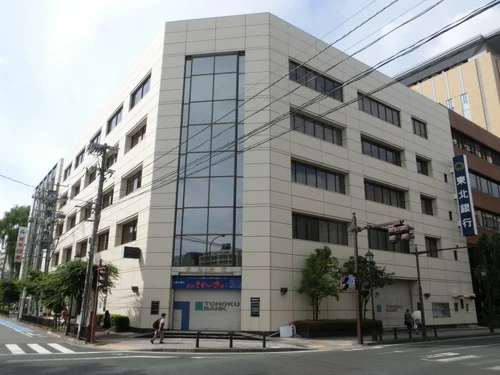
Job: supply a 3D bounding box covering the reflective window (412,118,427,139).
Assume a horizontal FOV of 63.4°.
[{"bbox_3d":[17.277,-5.966,41.292,2.600,1.950,0.200,12,-20,-34],"label":"reflective window"}]

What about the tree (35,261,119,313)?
[{"bbox_3d":[-10.759,6.990,25.301,4.600,4.368,4.200,7,-17,-21],"label":"tree"}]

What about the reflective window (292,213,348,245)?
[{"bbox_3d":[5.252,3.145,29.874,6.163,1.917,0.200,12,-20,-34],"label":"reflective window"}]

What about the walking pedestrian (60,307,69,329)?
[{"bbox_3d":[-14.389,10.161,31.445,0.520,1.621,0.500,12,-20,-34],"label":"walking pedestrian"}]

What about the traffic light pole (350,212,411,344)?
[{"bbox_3d":[7.372,4.923,22.848,0.900,7.600,3.900,12,-20,-35],"label":"traffic light pole"}]

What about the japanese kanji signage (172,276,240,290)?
[{"bbox_3d":[-2.841,6.323,26.721,4.640,0.882,0.100,-2,-16,9],"label":"japanese kanji signage"}]

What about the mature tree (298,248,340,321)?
[{"bbox_3d":[4.478,6.616,26.392,2.600,5.324,2.400,1,-16,0],"label":"mature tree"}]

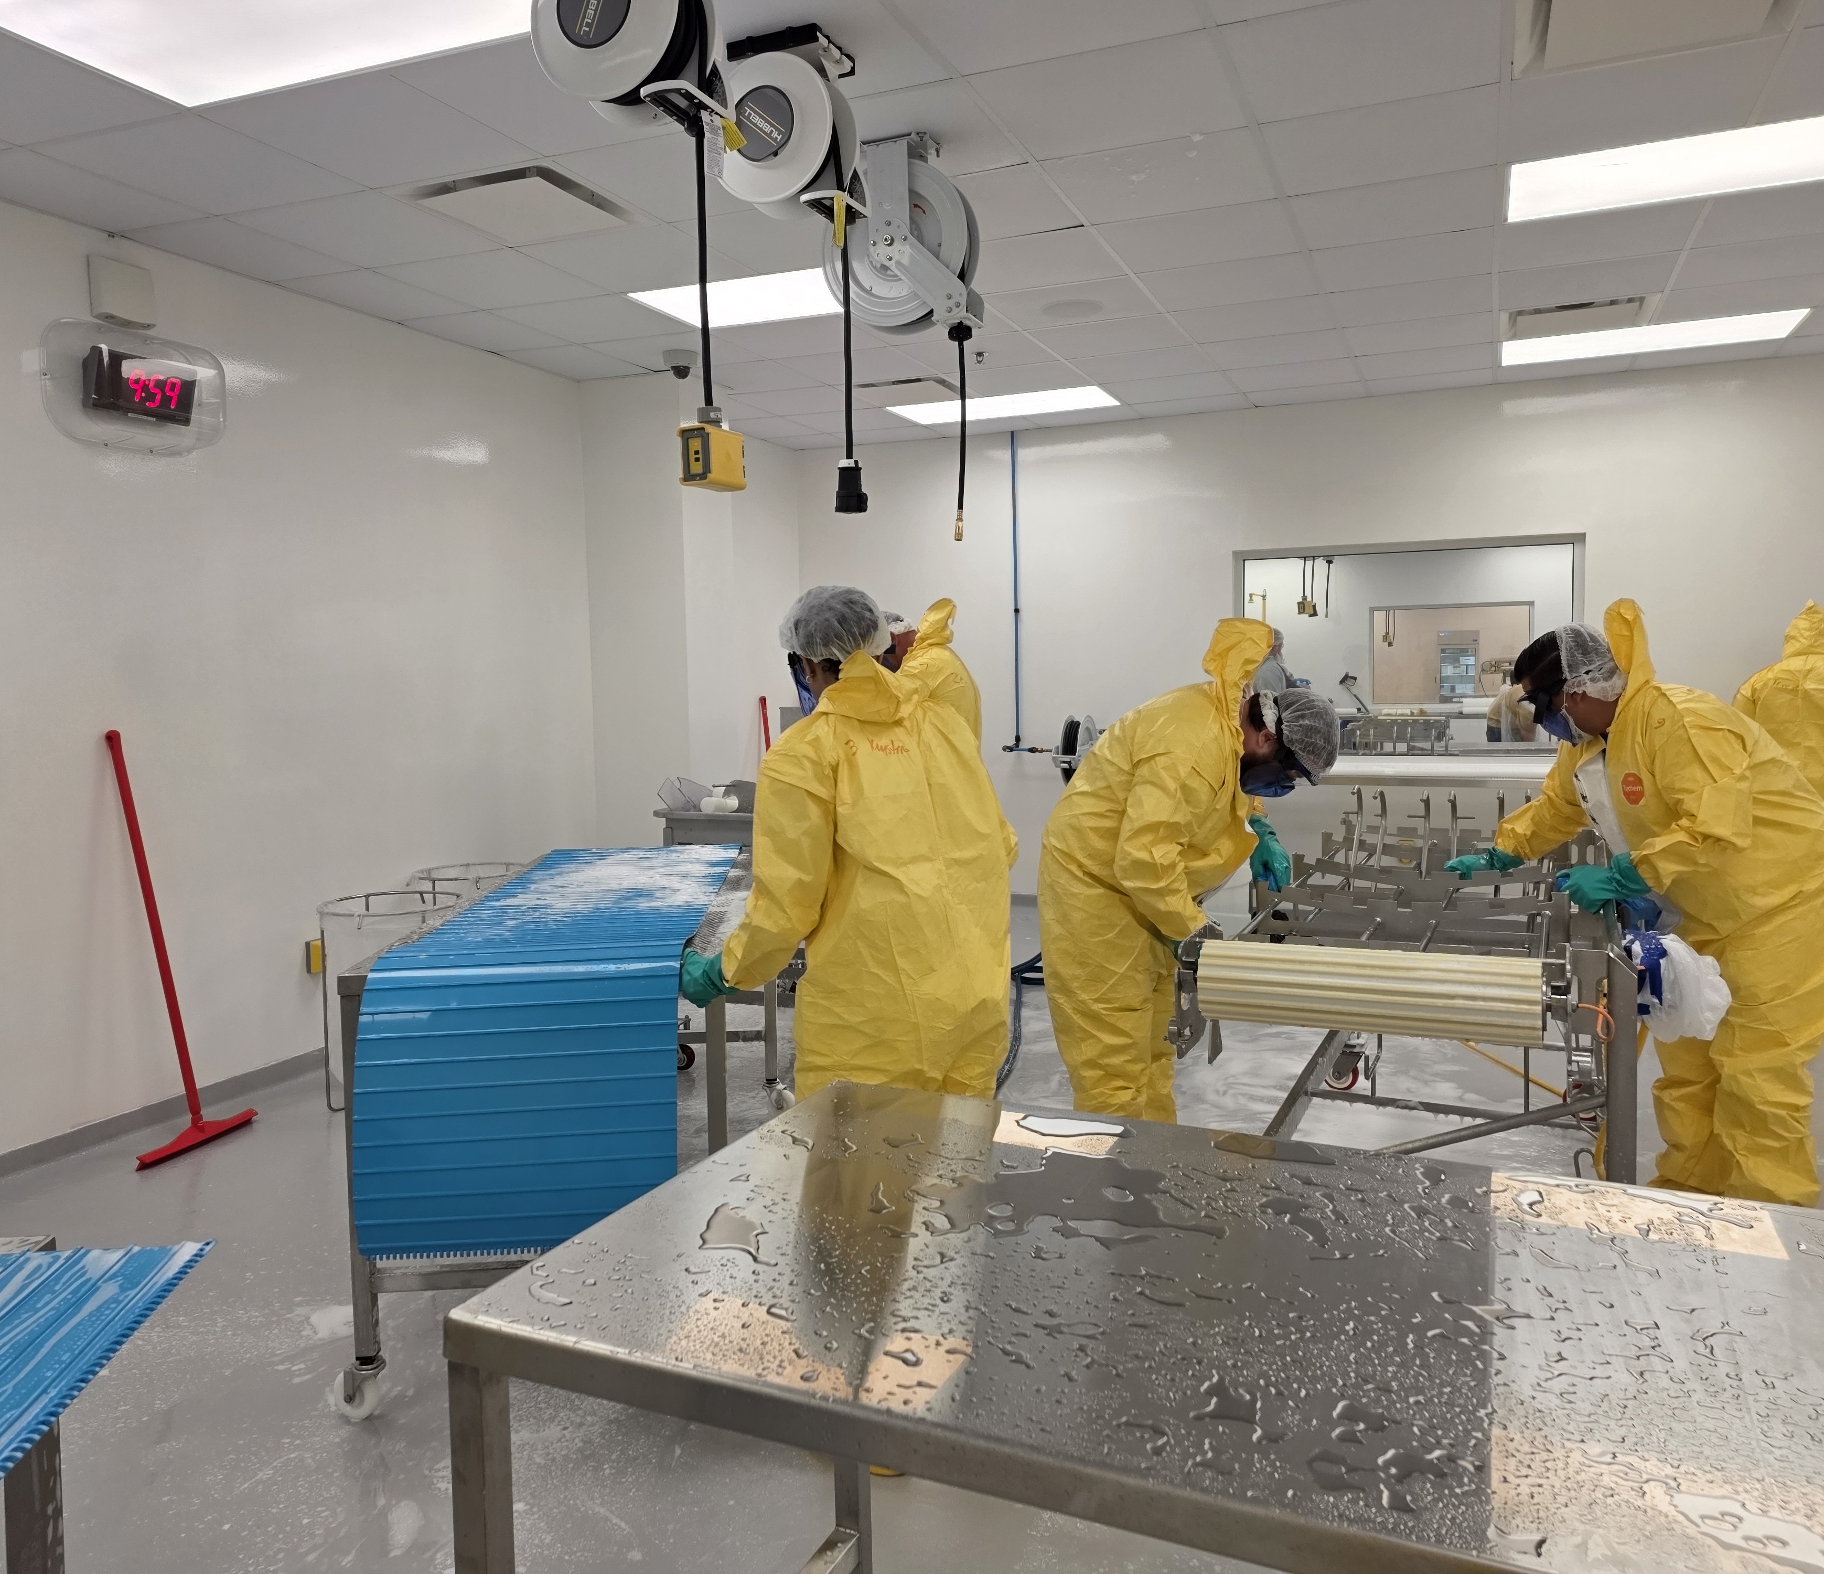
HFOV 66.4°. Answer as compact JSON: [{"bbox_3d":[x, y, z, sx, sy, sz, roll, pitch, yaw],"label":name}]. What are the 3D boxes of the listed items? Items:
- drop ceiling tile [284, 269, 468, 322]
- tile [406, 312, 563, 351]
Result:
[{"bbox_3d":[-1.981,-1.837,5.217,0.397,0.020,0.605,1,5,22],"label":"drop ceiling tile"},{"bbox_3d":[-1.741,-1.882,5.764,0.369,0.020,0.598,1,5,22],"label":"tile"}]

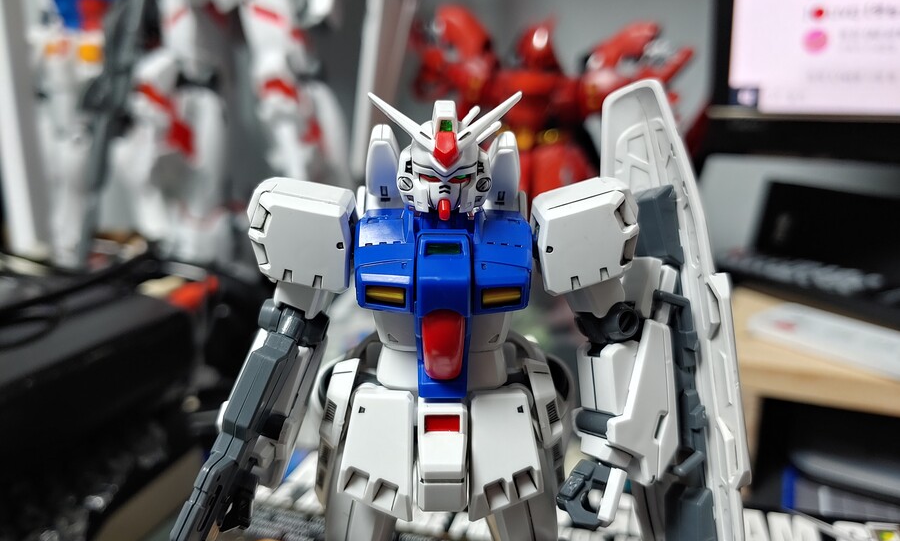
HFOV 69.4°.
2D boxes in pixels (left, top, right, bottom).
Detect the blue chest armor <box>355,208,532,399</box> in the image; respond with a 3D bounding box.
[{"bbox_3d":[-0.002,0.007,0.155,0.040,0.041,0.028,1,15,0],"label":"blue chest armor"}]

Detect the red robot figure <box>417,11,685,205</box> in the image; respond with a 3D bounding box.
[{"bbox_3d":[0.074,-0.082,0.495,0.190,0.215,0.120,2,15,6],"label":"red robot figure"}]

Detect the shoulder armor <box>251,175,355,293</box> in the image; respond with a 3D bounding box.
[{"bbox_3d":[-0.033,-0.009,0.151,0.021,0.022,0.026,10,15,-2],"label":"shoulder armor"}]

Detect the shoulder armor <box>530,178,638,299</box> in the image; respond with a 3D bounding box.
[{"bbox_3d":[0.031,-0.008,0.151,0.021,0.022,0.026,-8,15,2],"label":"shoulder armor"}]

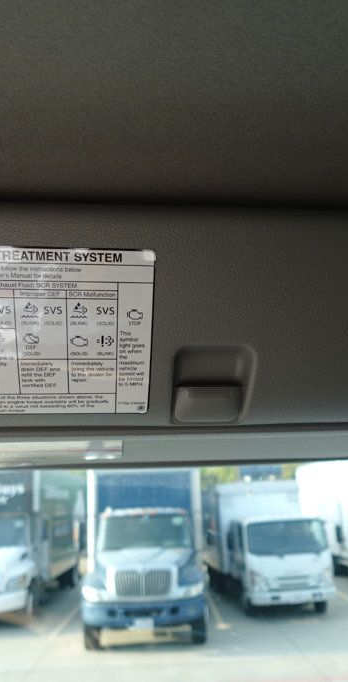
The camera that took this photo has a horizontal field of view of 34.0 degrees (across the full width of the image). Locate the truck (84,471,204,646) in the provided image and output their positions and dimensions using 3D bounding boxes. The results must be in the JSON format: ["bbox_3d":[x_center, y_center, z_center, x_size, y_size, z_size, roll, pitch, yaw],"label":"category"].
[{"bbox_3d":[-0.683,4.990,14.421,2.500,3.350,8.800,-2,-16,-2],"label":"truck"}]

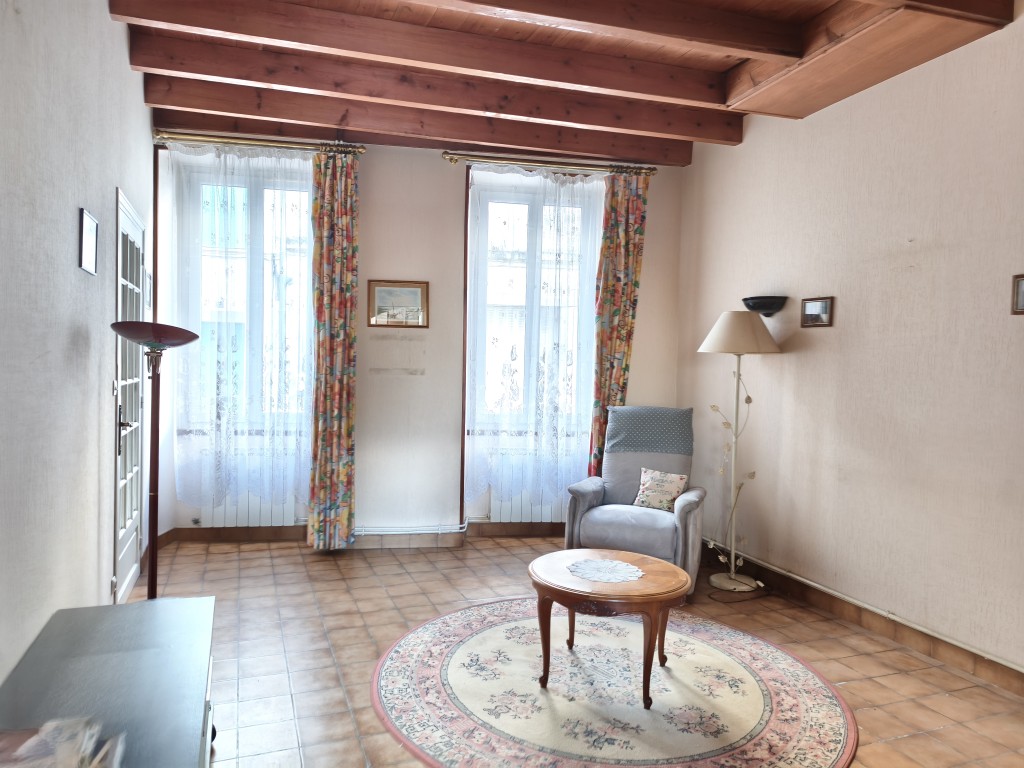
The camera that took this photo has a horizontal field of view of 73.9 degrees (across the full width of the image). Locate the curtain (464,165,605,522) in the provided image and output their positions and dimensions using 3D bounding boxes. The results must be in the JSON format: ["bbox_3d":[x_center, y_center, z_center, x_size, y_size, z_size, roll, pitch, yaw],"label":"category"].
[{"bbox_3d":[0.205,-0.280,5.273,1.150,2.732,0.200,1,2,-12],"label":"curtain"}]

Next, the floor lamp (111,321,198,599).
[{"bbox_3d":[-1.560,0.493,2.953,0.375,1.528,0.375,1,2,-22],"label":"floor lamp"}]

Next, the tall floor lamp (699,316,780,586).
[{"bbox_3d":[1.440,0.420,4.348,0.519,1.745,0.519,1,2,-22],"label":"tall floor lamp"}]

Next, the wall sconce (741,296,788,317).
[{"bbox_3d":[1.604,-0.484,4.413,0.161,0.137,0.333,1,2,-22],"label":"wall sconce"}]

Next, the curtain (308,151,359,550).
[{"bbox_3d":[-1.240,-0.211,4.732,0.320,2.763,0.150,1,2,-12],"label":"curtain"}]

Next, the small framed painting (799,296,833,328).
[{"bbox_3d":[1.816,-0.423,4.064,0.020,0.168,0.239,1,2,-22],"label":"small framed painting"}]

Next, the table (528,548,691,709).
[{"bbox_3d":[0.419,1.071,3.048,0.695,0.485,0.599,2,3,21],"label":"table"}]

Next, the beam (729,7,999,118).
[{"bbox_3d":[1.757,-1.733,3.584,0.546,0.191,1.224,1,1,-20],"label":"beam"}]

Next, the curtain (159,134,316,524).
[{"bbox_3d":[-1.909,-0.349,4.789,0.992,2.587,0.102,1,1,-9],"label":"curtain"}]

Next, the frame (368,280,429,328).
[{"bbox_3d":[-0.817,-0.573,4.913,0.431,0.333,0.025,1,2,-12],"label":"frame"}]

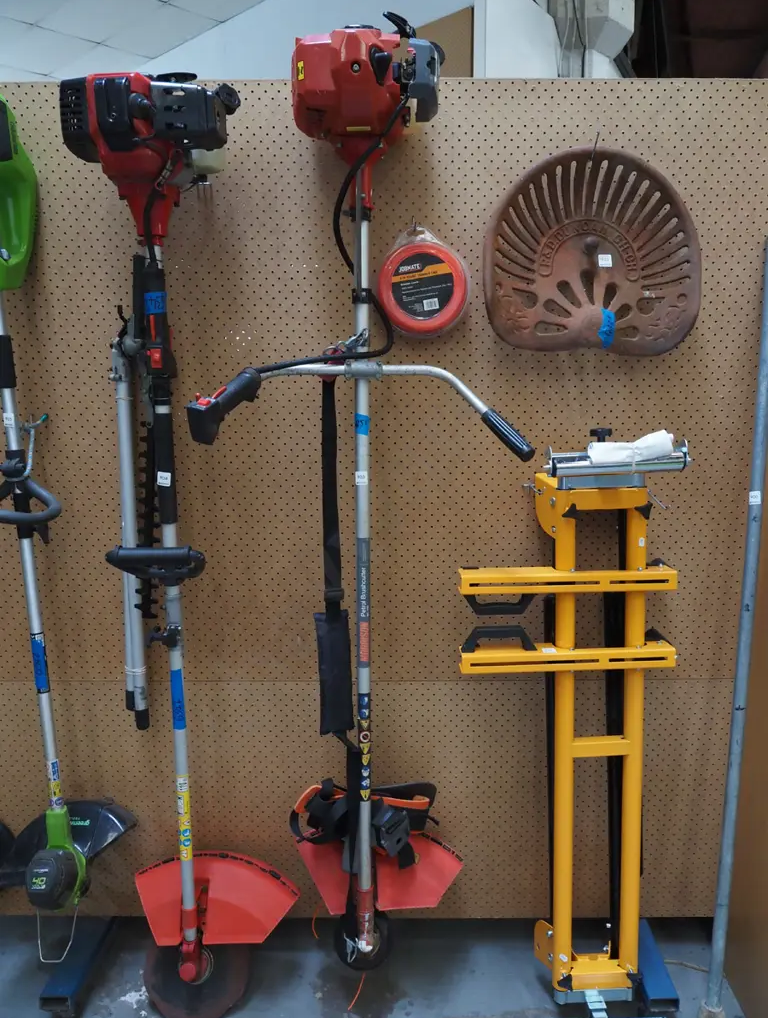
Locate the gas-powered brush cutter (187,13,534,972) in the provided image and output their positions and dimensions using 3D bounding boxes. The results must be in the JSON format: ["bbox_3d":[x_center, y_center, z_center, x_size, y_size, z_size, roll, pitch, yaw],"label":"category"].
[{"bbox_3d":[-0.037,0.111,1.508,0.615,1.945,0.276,0,12,1],"label":"gas-powered brush cutter"}]

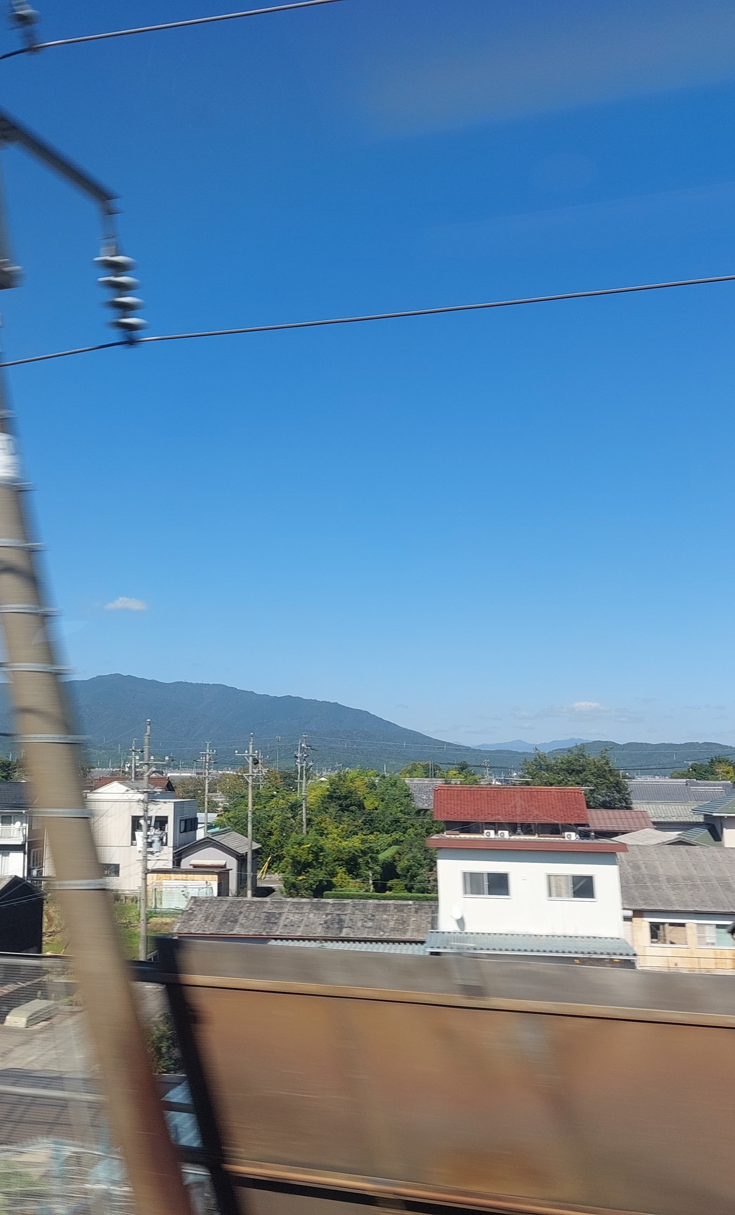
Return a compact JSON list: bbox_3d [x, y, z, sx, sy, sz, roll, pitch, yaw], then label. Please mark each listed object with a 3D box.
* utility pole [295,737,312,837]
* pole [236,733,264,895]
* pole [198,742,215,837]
[{"bbox_3d":[-5.187,16.778,93.000,1.100,12.000,0.700,0,-8,6],"label":"utility pole"},{"bbox_3d":[-8.488,15.104,81.000,1.700,11.800,0.600,0,-8,6],"label":"pole"},{"bbox_3d":[-15.312,18.863,107.000,1.400,11.600,0.800,0,-8,6],"label":"pole"}]

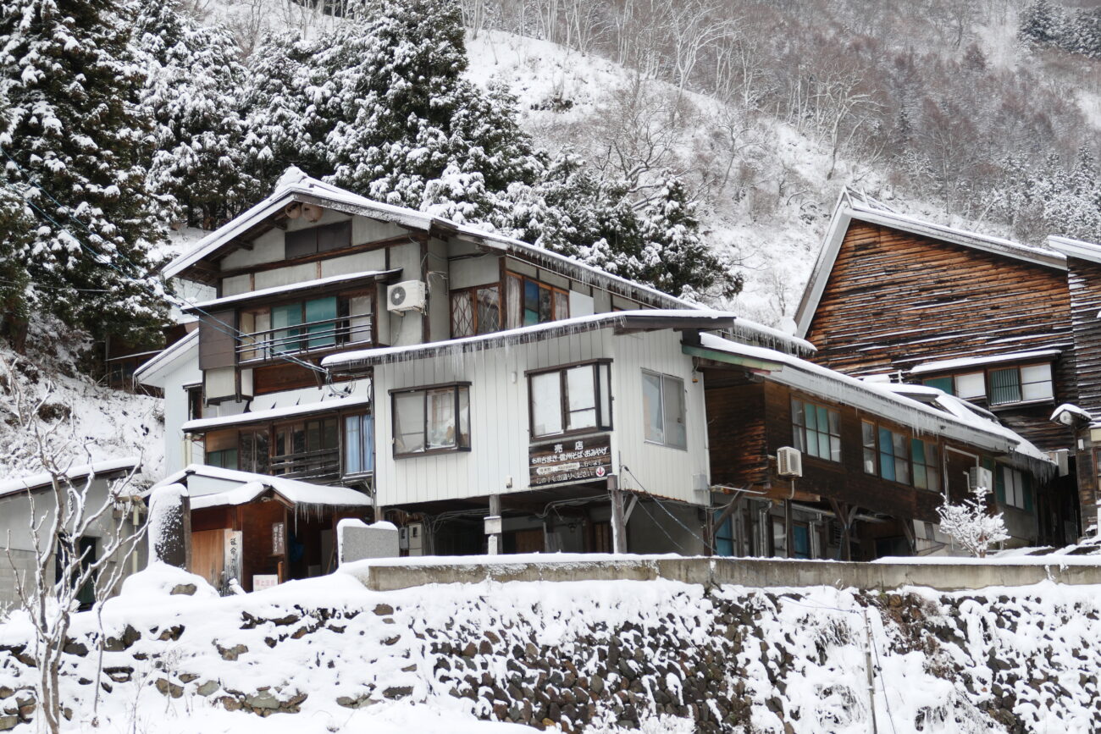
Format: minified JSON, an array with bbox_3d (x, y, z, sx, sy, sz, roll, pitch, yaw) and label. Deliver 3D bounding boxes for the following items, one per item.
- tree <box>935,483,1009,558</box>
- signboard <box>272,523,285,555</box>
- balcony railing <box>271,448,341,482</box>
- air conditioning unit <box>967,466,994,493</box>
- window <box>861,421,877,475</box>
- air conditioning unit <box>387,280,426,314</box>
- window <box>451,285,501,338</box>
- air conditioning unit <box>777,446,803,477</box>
[{"bbox_3d":[8.439,3.101,49.500,1.460,1.520,1.350,-4,-12,10],"label":"tree"},{"bbox_3d":[-5.474,3.466,49.960,0.290,0.650,0.030,-9,-13,30],"label":"signboard"},{"bbox_3d":[-5.155,2.158,52.010,1.830,0.720,0.080,-9,-13,30],"label":"balcony railing"},{"bbox_3d":[10.270,2.711,59.189,0.260,0.510,0.780,-9,-13,30],"label":"air conditioning unit"},{"bbox_3d":[6.838,1.746,52.918,0.100,1.161,0.812,-9,-14,30],"label":"window"},{"bbox_3d":[-3.007,-1.450,51.714,0.780,0.560,0.280,-9,-13,30],"label":"air conditioning unit"},{"bbox_3d":[-1.578,-1.193,52.195,1.300,1.040,0.100,-9,-13,30],"label":"window"},{"bbox_3d":[4.811,1.941,50.024,0.250,0.530,0.660,-9,-13,30],"label":"air conditioning unit"}]

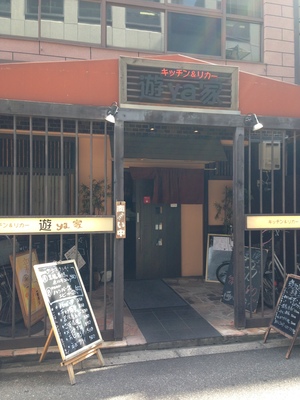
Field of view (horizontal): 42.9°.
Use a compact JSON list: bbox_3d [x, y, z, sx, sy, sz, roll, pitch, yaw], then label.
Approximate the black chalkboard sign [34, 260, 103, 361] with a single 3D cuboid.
[{"bbox_3d":[-0.803,1.053,3.795,0.035,0.900,0.572,-29,-15,27],"label":"black chalkboard sign"}]

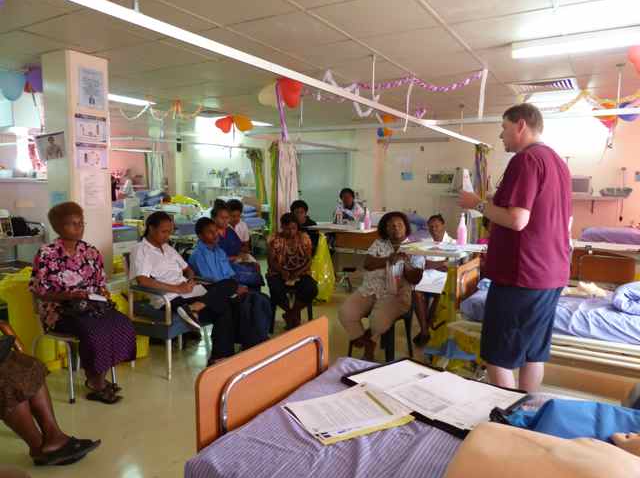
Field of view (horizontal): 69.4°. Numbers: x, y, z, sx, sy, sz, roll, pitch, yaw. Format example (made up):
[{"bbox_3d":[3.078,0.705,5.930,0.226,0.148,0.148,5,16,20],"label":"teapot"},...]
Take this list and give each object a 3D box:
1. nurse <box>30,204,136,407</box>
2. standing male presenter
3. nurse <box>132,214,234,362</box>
[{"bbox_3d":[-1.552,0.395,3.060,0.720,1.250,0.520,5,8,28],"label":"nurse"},{"bbox_3d":[0.964,0.258,2.290,0.520,1.800,0.510,8,10,43],"label":"standing male presenter"},{"bbox_3d":[-1.047,0.387,3.520,0.780,1.170,0.560,6,8,32],"label":"nurse"}]

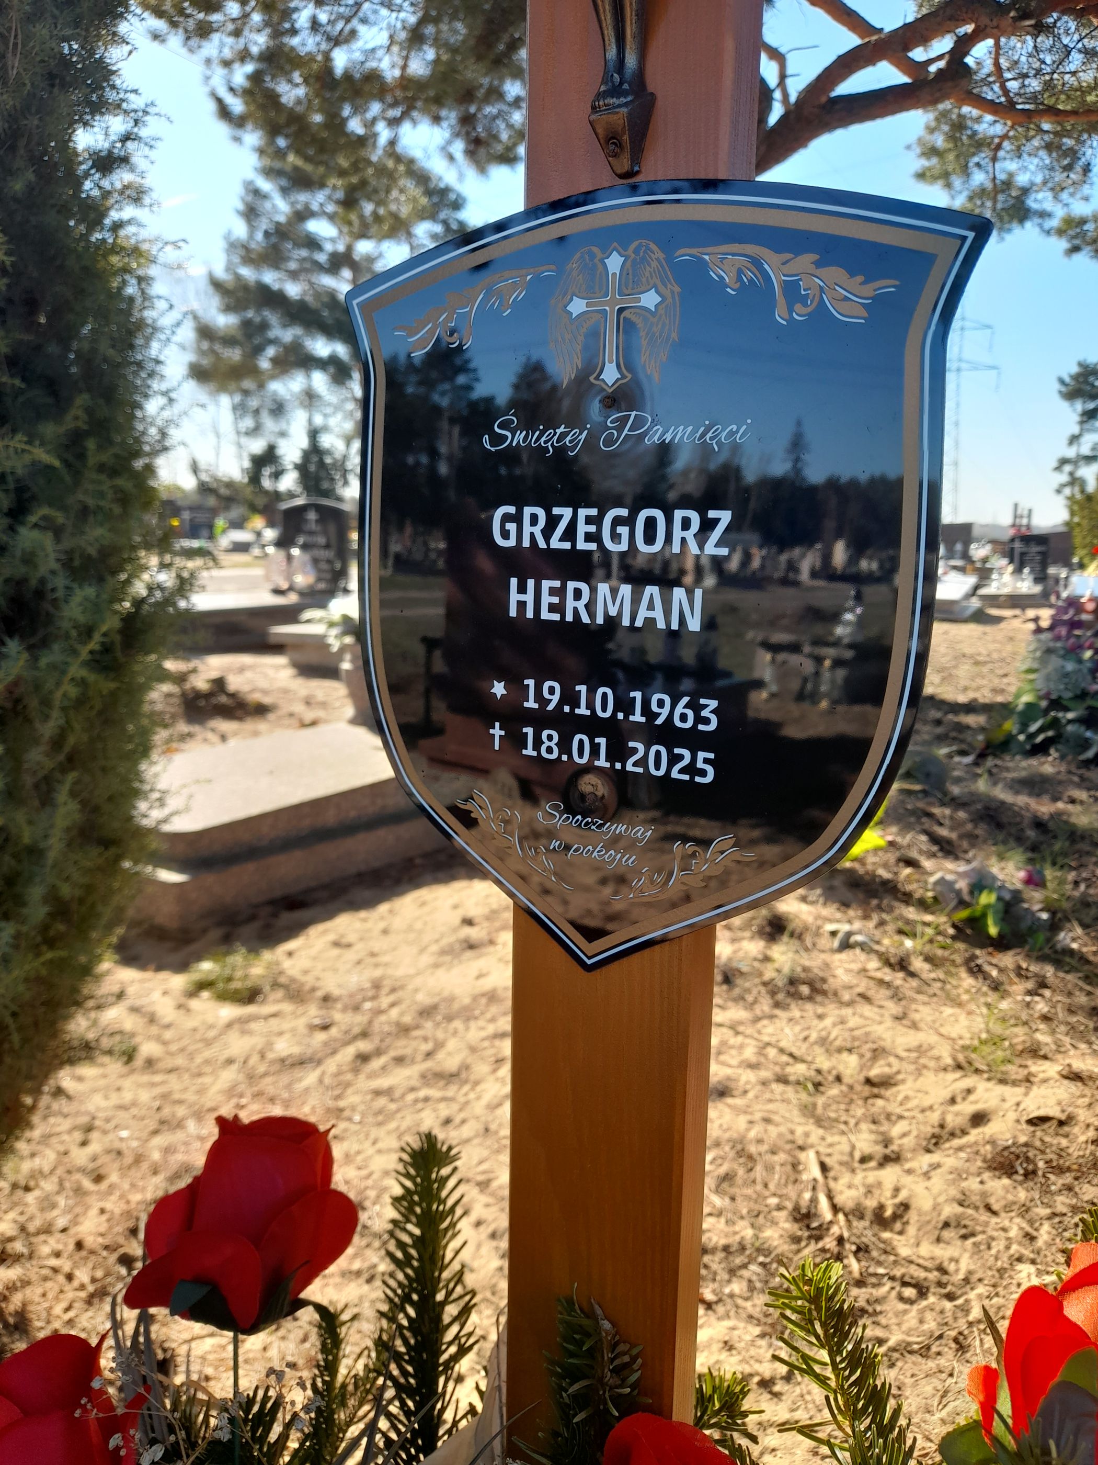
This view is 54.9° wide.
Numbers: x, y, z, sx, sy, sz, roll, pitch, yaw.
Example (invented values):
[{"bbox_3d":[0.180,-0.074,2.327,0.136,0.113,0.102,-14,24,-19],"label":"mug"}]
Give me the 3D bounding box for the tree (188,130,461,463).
[{"bbox_3d":[-4.538,-7.183,21.020,6.200,8.600,6.000,-1,11,0],"label":"tree"}]

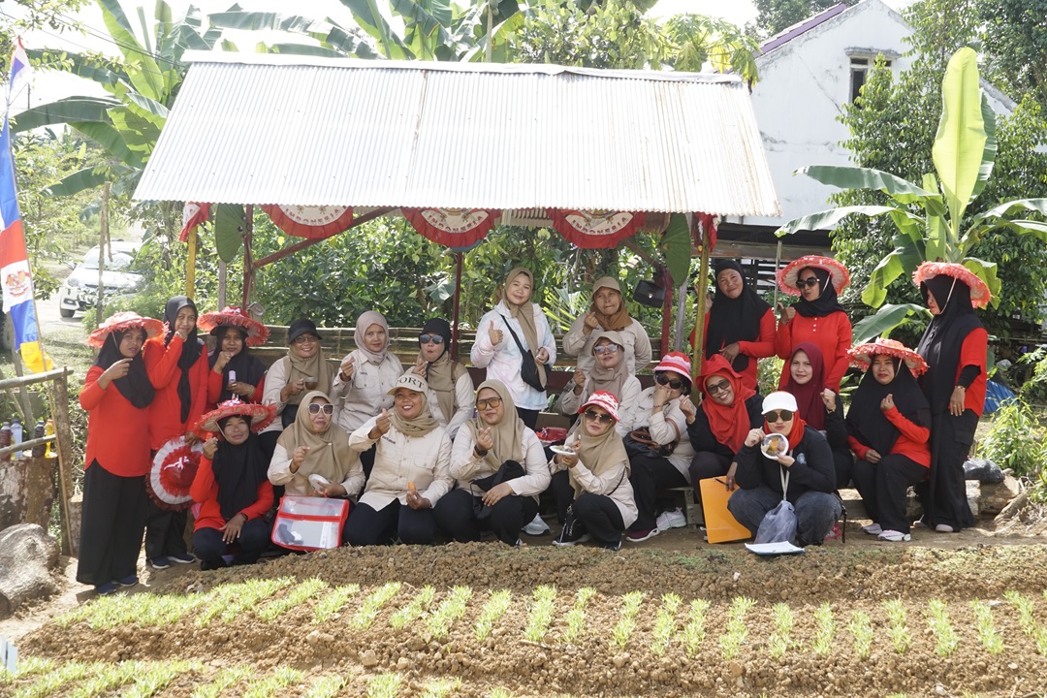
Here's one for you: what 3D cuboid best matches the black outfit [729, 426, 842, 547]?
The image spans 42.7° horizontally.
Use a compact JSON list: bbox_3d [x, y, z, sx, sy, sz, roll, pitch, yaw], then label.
[{"bbox_3d":[1.441,0.754,7.350,0.600,0.610,0.580,1,2,10],"label":"black outfit"}]

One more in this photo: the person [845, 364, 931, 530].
[{"bbox_3d":[2.216,0.580,8.120,0.500,1.190,0.620,3,3,33],"label":"person"}]

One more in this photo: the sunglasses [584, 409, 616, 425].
[{"bbox_3d":[0.411,0.369,7.270,0.145,0.050,0.140,15,2,10],"label":"sunglasses"}]

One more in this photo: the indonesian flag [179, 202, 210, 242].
[{"bbox_3d":[-2.011,-0.781,8.200,0.220,0.270,0.120,1,2,12],"label":"indonesian flag"}]

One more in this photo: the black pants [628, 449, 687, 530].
[{"bbox_3d":[0.853,0.882,8.200,0.400,0.520,0.520,4,4,44],"label":"black pants"}]

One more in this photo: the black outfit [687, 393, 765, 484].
[{"bbox_3d":[1.171,0.514,7.750,0.450,0.530,0.350,0,3,7],"label":"black outfit"}]

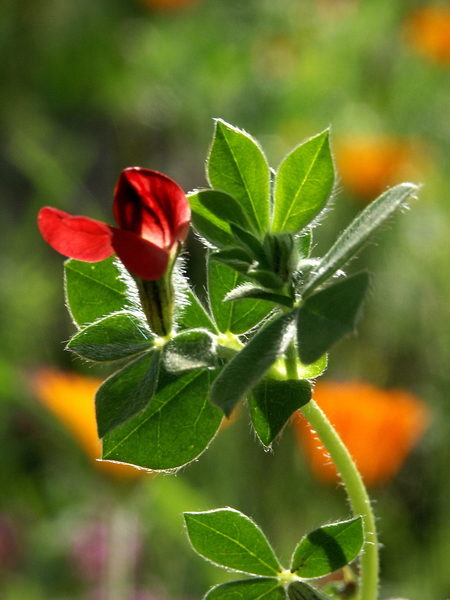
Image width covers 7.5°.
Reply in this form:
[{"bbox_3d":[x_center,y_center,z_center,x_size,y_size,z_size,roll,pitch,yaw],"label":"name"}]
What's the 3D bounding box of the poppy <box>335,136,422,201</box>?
[{"bbox_3d":[0.068,-0.060,1.550,0.036,0.028,0.036,0,14,0],"label":"poppy"}]

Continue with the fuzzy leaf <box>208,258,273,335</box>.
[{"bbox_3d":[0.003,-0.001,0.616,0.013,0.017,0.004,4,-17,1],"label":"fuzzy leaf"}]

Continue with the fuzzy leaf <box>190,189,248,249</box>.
[{"bbox_3d":[-0.001,-0.012,0.498,0.012,0.006,0.004,43,-7,-24],"label":"fuzzy leaf"}]

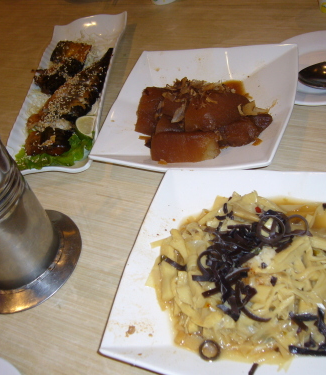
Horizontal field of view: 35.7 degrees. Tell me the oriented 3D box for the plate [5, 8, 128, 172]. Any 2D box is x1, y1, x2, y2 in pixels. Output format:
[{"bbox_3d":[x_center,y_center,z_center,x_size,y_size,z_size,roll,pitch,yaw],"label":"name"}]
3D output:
[{"bbox_3d":[-0.133,-0.143,0.750,0.131,0.037,0.362,-6,47,13],"label":"plate"}]

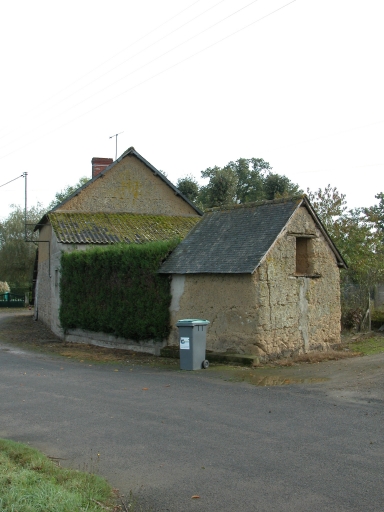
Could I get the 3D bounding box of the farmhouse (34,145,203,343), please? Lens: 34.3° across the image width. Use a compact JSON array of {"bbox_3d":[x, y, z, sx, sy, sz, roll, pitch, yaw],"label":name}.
[{"bbox_3d":[-2.639,-0.712,23.969,6.200,6.700,8.400,-1,-1,-20],"label":"farmhouse"}]

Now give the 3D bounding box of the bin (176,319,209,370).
[{"bbox_3d":[0.064,1.923,13.550,0.490,1.040,0.570,-1,-1,43],"label":"bin"}]

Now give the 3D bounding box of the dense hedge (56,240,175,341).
[{"bbox_3d":[-1.909,0.905,16.962,4.400,2.500,0.900,-1,-1,41],"label":"dense hedge"}]

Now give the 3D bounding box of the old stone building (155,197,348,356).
[{"bbox_3d":[1.666,0.484,16.496,3.200,3.950,4.100,-1,-1,44],"label":"old stone building"}]

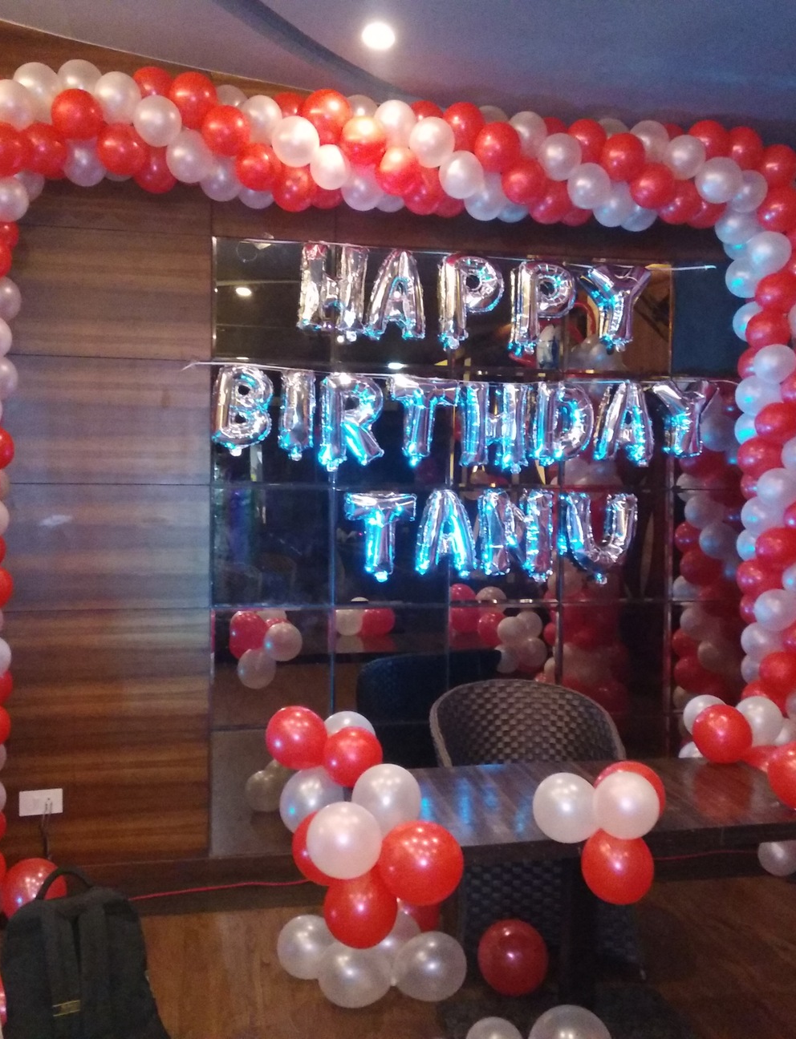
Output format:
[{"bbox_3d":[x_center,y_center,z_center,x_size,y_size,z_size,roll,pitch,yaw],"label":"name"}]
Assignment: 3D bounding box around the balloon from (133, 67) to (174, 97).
[{"bbox_3d":[-0.797,-1.405,3.406,0.160,0.160,0.160,0,0,-12],"label":"balloon"}]

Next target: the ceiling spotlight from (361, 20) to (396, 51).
[{"bbox_3d":[-0.066,-1.593,3.426,0.110,0.040,0.110,0,1,-11],"label":"ceiling spotlight"}]

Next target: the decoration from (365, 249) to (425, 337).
[{"bbox_3d":[-0.014,-0.821,3.786,0.222,0.330,0.070,0,0,-12],"label":"decoration"}]

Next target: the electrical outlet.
[{"bbox_3d":[-1.225,0.973,3.577,0.144,0.084,0.015,0,0,-14],"label":"electrical outlet"}]

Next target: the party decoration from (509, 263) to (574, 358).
[{"bbox_3d":[0.554,-0.809,4.020,0.250,0.370,0.080,0,0,-12],"label":"party decoration"}]

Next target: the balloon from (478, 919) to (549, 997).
[{"bbox_3d":[0.342,1.292,3.071,0.200,0.215,0.200,0,1,0],"label":"balloon"}]

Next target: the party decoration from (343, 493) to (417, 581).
[{"bbox_3d":[-0.063,0.066,3.935,0.262,0.338,0.075,0,1,-11],"label":"party decoration"}]

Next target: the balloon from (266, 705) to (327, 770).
[{"bbox_3d":[-0.263,0.564,2.693,0.160,0.160,0.160,0,0,-12],"label":"balloon"}]

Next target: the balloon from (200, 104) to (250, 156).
[{"bbox_3d":[-0.571,-1.283,3.430,0.160,0.166,0.165,0,2,-11],"label":"balloon"}]

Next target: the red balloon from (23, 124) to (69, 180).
[{"bbox_3d":[-1.134,-1.179,3.330,0.165,0.175,0.170,0,2,-11],"label":"red balloon"}]

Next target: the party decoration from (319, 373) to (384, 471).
[{"bbox_3d":[-0.171,-0.359,3.814,0.234,0.355,0.070,0,1,-11],"label":"party decoration"}]

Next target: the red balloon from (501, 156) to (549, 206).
[{"bbox_3d":[0.434,-1.149,3.535,0.160,0.160,0.160,0,0,0],"label":"red balloon"}]

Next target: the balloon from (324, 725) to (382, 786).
[{"bbox_3d":[-0.128,0.664,2.920,0.162,0.168,0.165,0,2,-11],"label":"balloon"}]

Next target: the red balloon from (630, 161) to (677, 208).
[{"bbox_3d":[0.890,-1.164,3.632,0.157,0.157,0.157,0,0,-12],"label":"red balloon"}]

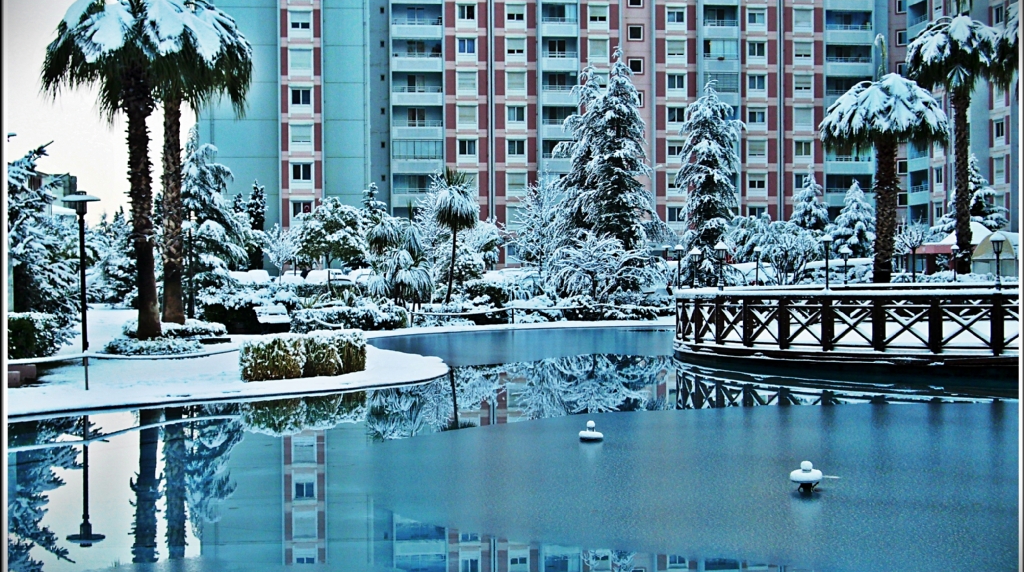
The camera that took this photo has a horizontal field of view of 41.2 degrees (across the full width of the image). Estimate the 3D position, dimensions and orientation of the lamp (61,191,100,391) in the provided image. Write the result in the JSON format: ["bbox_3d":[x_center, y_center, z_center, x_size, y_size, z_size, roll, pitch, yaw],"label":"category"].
[{"bbox_3d":[-7.969,-0.139,25.300,0.700,3.250,0.700,0,1,0],"label":"lamp"}]

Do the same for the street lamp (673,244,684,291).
[{"bbox_3d":[3.616,-0.423,29.400,0.230,0.990,0.230,0,1,0],"label":"street lamp"}]

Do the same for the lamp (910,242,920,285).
[{"bbox_3d":[10.961,-0.611,37.000,0.250,1.200,0.250,0,1,0],"label":"lamp"}]

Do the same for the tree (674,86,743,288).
[{"bbox_3d":[7.069,-3.328,49.000,2.600,7.800,2.600,0,1,0],"label":"tree"}]

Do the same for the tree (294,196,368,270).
[{"bbox_3d":[-7.731,-1.817,58.500,3.200,4.200,3.000,0,1,0],"label":"tree"}]

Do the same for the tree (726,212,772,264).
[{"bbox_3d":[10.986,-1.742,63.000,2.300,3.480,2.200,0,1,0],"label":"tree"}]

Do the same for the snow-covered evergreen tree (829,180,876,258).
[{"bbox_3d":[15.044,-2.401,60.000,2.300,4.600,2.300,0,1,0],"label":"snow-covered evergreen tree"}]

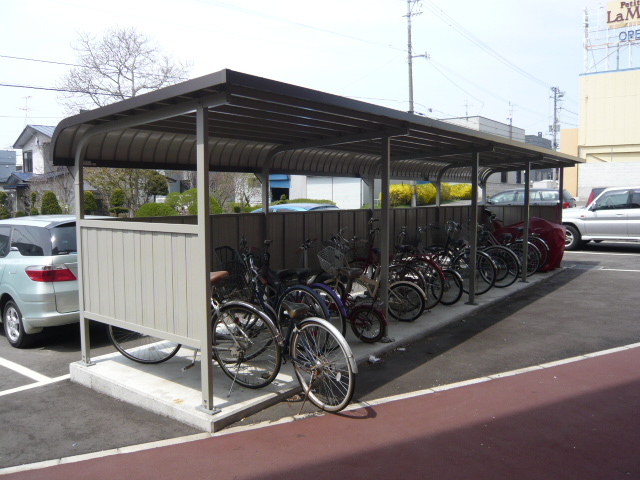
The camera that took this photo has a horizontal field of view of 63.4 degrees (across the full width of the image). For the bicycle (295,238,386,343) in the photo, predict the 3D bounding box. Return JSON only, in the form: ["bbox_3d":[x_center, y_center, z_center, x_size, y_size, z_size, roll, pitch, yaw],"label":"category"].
[{"bbox_3d":[0.141,0.548,5.593,1.350,1.000,0.540,3,6,34],"label":"bicycle"}]

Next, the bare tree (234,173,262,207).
[{"bbox_3d":[-3.315,-1.993,24.000,1.800,3.200,1.800,0,5,0],"label":"bare tree"}]

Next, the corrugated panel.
[{"bbox_3d":[1.571,-1.167,7.722,2.340,0.495,9.836,4,6,38],"label":"corrugated panel"}]

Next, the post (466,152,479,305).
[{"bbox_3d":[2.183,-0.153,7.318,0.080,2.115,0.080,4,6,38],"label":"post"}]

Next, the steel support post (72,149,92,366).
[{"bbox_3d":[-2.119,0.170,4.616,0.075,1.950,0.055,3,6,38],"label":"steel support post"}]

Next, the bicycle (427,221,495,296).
[{"bbox_3d":[2.056,0.284,8.246,0.560,1.070,1.660,-4,6,-40],"label":"bicycle"}]

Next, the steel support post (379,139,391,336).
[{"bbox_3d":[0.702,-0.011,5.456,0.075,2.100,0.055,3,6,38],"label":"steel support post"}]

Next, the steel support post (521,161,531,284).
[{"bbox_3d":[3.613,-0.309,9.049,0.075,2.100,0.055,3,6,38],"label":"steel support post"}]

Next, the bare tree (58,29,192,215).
[{"bbox_3d":[-9.016,-4.974,23.674,6.500,9.297,6.200,0,5,0],"label":"bare tree"}]

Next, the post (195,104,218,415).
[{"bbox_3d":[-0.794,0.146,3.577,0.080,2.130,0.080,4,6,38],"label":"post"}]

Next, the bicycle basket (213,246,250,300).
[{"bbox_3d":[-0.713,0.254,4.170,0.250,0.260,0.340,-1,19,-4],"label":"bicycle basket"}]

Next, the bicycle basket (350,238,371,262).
[{"bbox_3d":[0.505,0.128,6.620,0.320,0.240,0.250,-4,6,-40],"label":"bicycle basket"}]

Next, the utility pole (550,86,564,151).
[{"bbox_3d":[21.148,-7.922,46.513,1.200,11.414,1.000,0,5,0],"label":"utility pole"}]

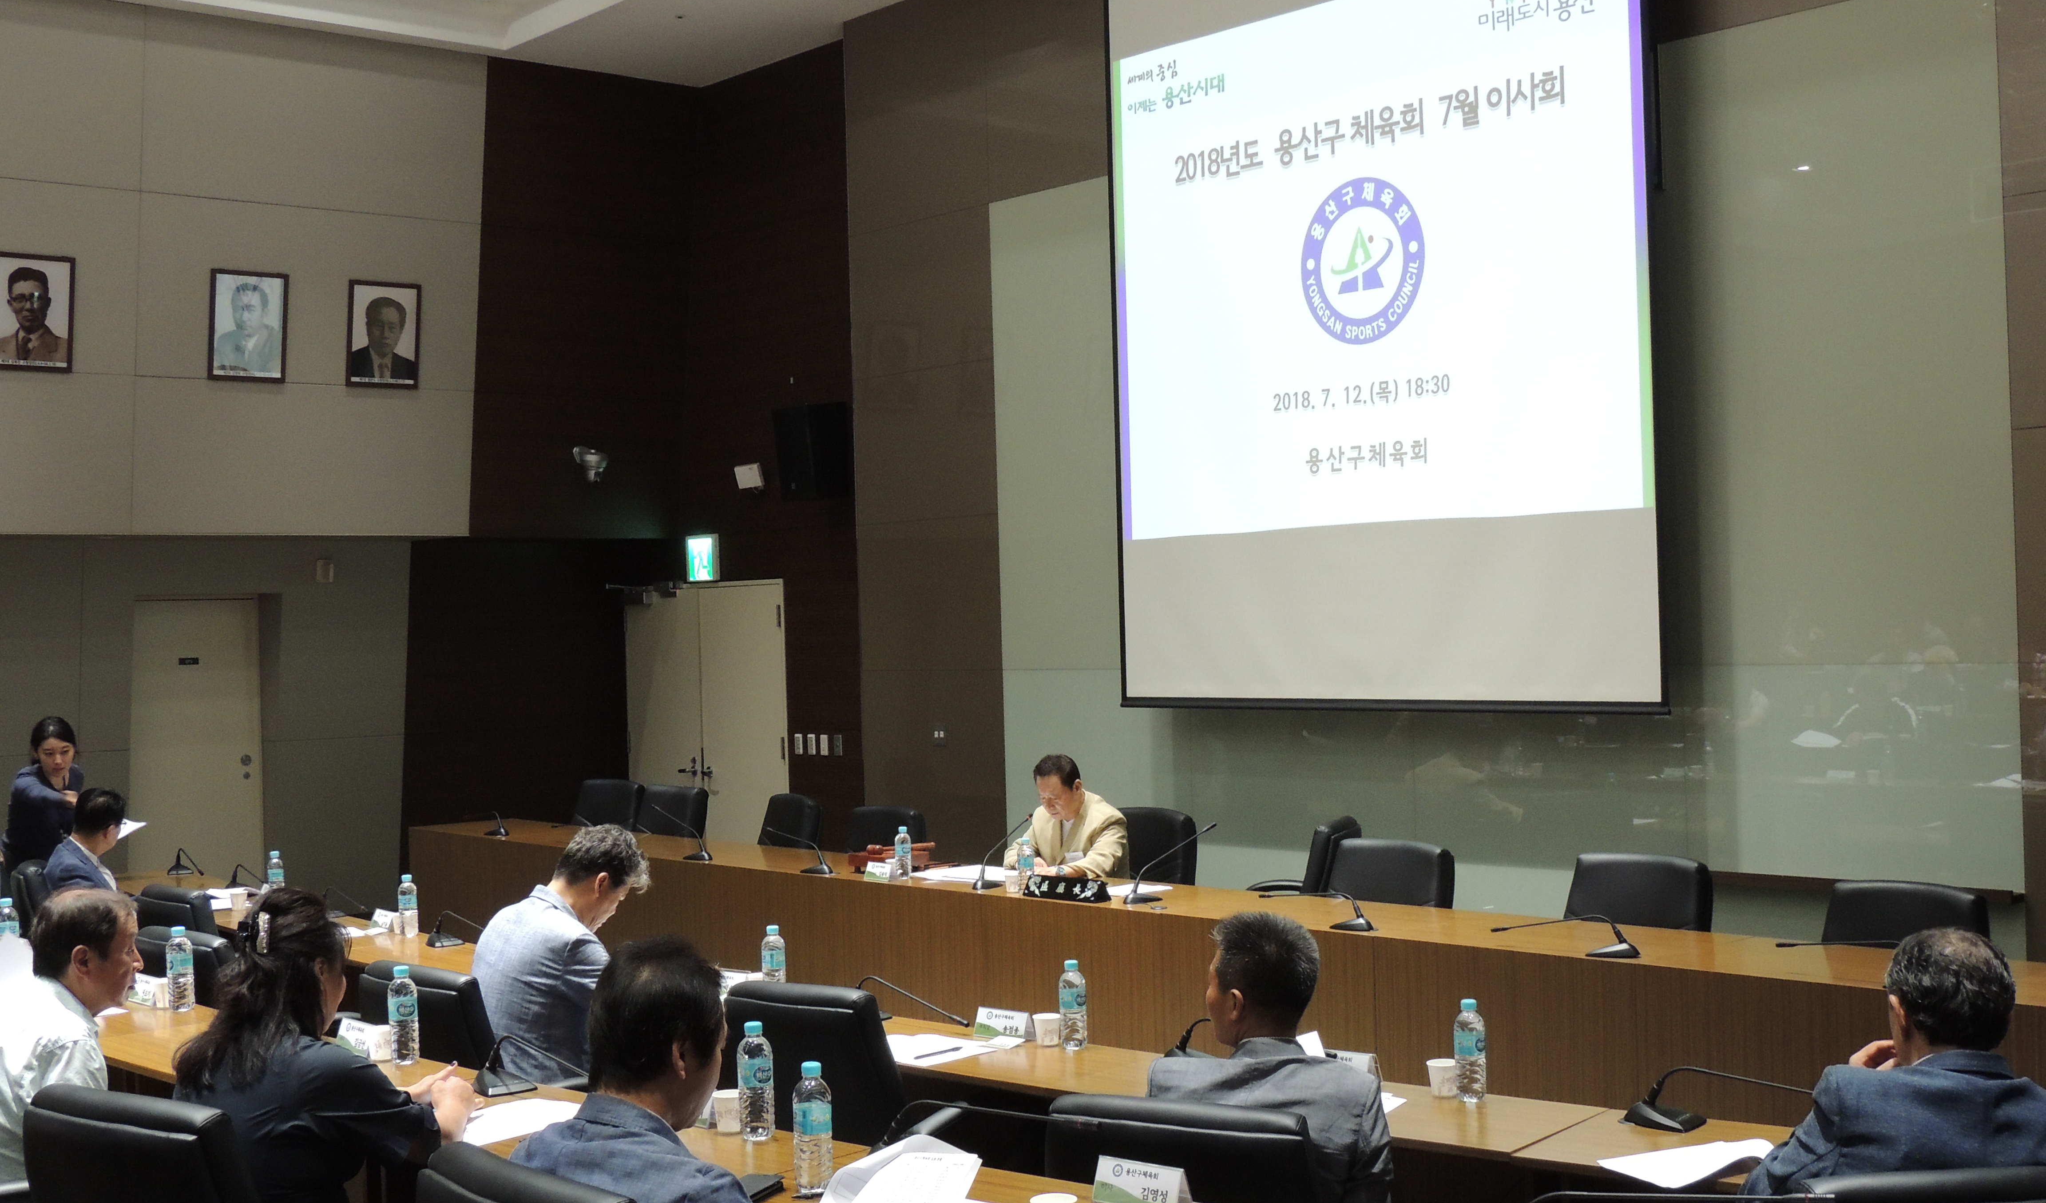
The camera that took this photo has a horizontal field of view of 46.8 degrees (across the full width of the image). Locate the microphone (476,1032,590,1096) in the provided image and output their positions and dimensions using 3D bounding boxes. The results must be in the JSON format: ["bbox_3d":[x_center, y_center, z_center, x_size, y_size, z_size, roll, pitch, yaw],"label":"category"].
[{"bbox_3d":[-0.974,0.962,4.880,0.470,0.130,0.115,-2,-1,43],"label":"microphone"}]

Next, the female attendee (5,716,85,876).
[{"bbox_3d":[-3.708,1.190,8.990,0.520,1.500,0.500,-2,-1,37],"label":"female attendee"}]

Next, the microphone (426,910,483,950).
[{"bbox_3d":[-1.876,1.116,8.061,0.140,0.120,0.470,-1,-1,-38],"label":"microphone"}]

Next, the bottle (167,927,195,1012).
[{"bbox_3d":[-2.145,0.934,6.020,0.064,0.210,0.064,-2,-1,41],"label":"bottle"}]

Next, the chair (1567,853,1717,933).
[{"bbox_3d":[1.917,1.338,7.921,0.620,0.930,0.600,-1,-1,-40],"label":"chair"}]

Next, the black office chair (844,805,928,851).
[{"bbox_3d":[-0.813,1.423,10.906,0.650,0.950,0.620,-1,-1,-41],"label":"black office chair"}]

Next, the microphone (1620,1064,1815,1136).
[{"bbox_3d":[1.412,0.986,4.653,0.140,0.120,0.480,-1,-1,-43],"label":"microphone"}]

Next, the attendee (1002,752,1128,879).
[{"bbox_3d":[0.205,1.250,9.918,0.580,1.220,0.750,-2,-1,41],"label":"attendee"}]

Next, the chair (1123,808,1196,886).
[{"bbox_3d":[0.396,1.381,10.063,0.650,0.950,0.620,-1,-1,-41],"label":"chair"}]

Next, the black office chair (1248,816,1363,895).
[{"bbox_3d":[1.033,1.387,9.841,0.620,0.940,0.600,-2,-1,20],"label":"black office chair"}]

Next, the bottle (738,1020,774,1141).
[{"bbox_3d":[-0.502,0.899,4.438,0.066,0.214,0.066,-2,-1,0],"label":"bottle"}]

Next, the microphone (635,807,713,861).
[{"bbox_3d":[-1.571,1.058,10.851,0.400,0.240,0.110,-2,-1,37],"label":"microphone"}]

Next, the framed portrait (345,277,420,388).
[{"bbox_3d":[-3.677,-1.532,13.645,0.440,0.600,0.035,-1,7,-41],"label":"framed portrait"}]

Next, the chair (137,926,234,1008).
[{"bbox_3d":[-2.370,1.478,7.436,0.640,0.930,0.620,-1,-1,-43],"label":"chair"}]

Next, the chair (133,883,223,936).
[{"bbox_3d":[-2.840,1.504,8.696,0.640,0.930,0.620,-1,-1,-40],"label":"chair"}]

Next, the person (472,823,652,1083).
[{"bbox_3d":[-1.080,1.204,6.120,0.740,1.270,0.520,-1,-1,-39],"label":"person"}]

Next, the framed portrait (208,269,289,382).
[{"bbox_3d":[-4.285,-1.520,13.116,0.440,0.600,0.035,-1,7,-41],"label":"framed portrait"}]

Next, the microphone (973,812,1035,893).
[{"bbox_3d":[-0.052,1.009,9.550,0.340,0.285,0.115,-1,-1,-45],"label":"microphone"}]

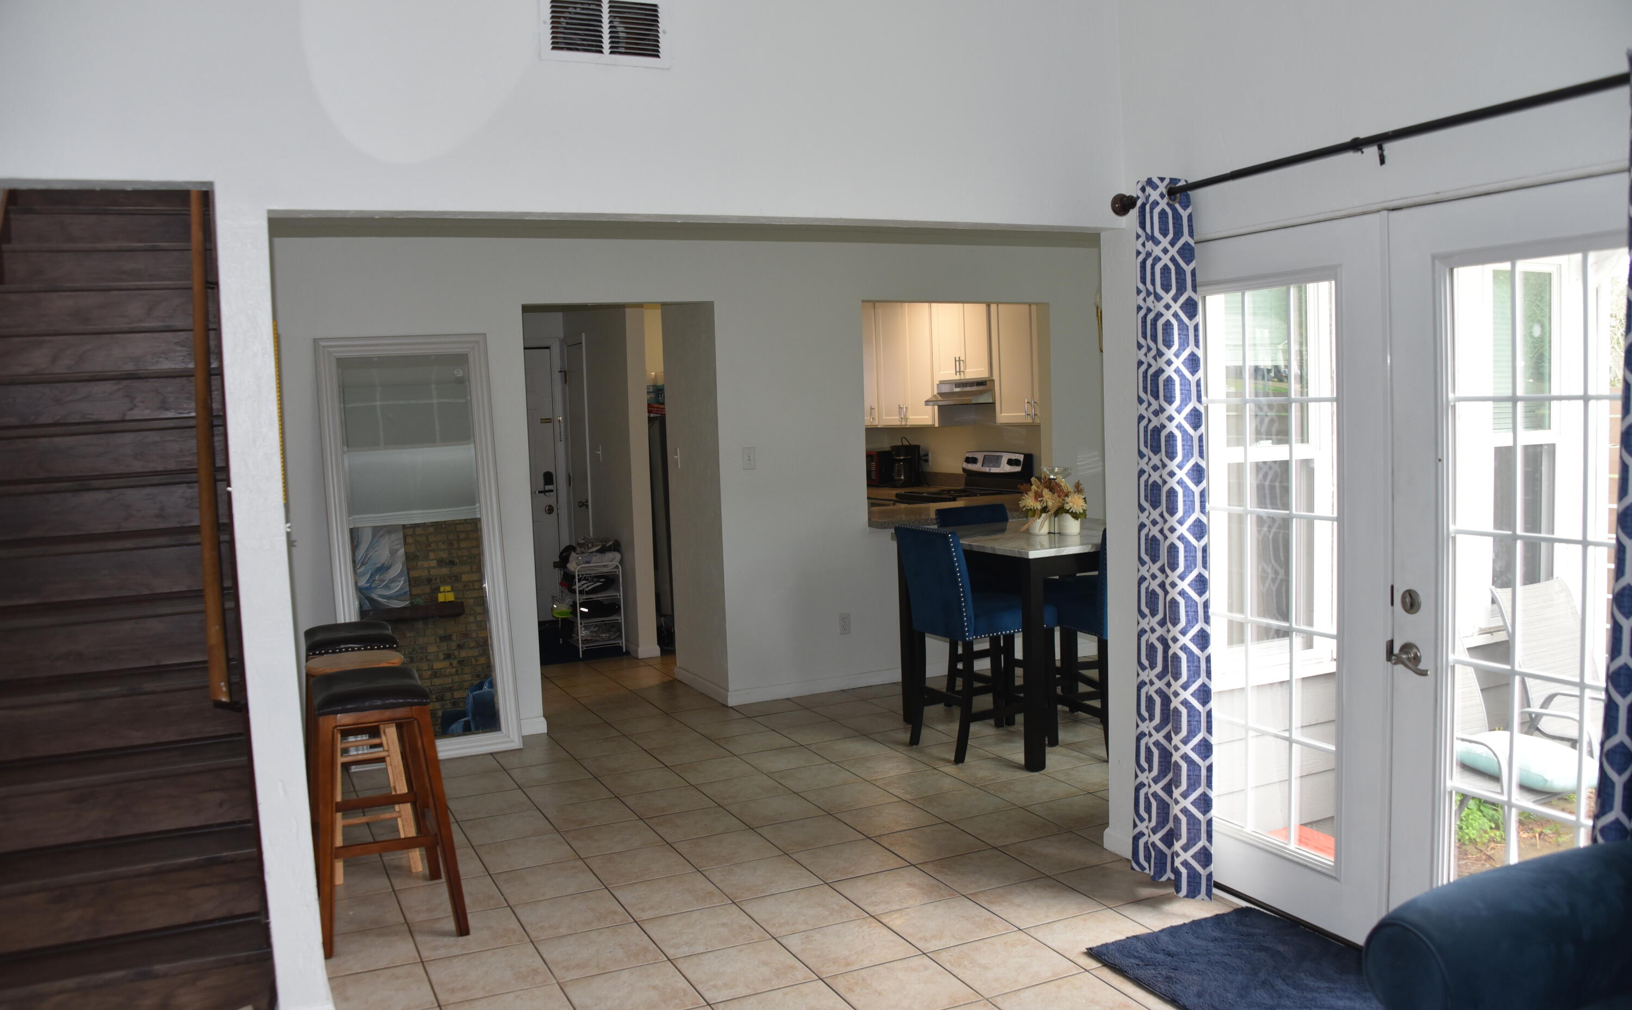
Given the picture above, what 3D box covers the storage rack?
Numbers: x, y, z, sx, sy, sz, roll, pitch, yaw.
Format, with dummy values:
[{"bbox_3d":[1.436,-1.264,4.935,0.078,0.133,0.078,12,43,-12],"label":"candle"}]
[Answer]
[{"bbox_3d":[-1.458,0.653,8.246,0.290,0.580,0.530,-4,5,-25],"label":"storage rack"}]

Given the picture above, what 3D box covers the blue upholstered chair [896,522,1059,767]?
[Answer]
[{"bbox_3d":[0.712,0.576,5.597,0.580,0.980,0.470,-4,5,-25],"label":"blue upholstered chair"}]

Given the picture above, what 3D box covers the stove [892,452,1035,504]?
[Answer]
[{"bbox_3d":[0.936,0.249,8.582,0.700,1.176,0.770,-4,5,-25],"label":"stove"}]

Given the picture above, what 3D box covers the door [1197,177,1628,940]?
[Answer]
[{"bbox_3d":[1.491,0.222,3.313,0.060,1.970,1.530,-4,5,-30],"label":"door"}]

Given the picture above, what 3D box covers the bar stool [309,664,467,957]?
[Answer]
[{"bbox_3d":[-1.319,0.893,3.854,0.400,0.740,0.510,-4,5,-25],"label":"bar stool"}]

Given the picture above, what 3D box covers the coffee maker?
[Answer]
[{"bbox_3d":[0.681,-0.304,9.504,0.180,0.330,0.220,2,6,43],"label":"coffee maker"}]

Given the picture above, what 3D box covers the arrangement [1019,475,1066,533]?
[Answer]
[{"bbox_3d":[1.013,0.002,5.722,0.200,0.256,0.180,-2,4,0],"label":"arrangement"}]

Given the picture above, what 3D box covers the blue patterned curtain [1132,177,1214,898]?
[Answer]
[{"bbox_3d":[1.074,0.102,3.840,0.140,2.130,0.190,-4,5,-30],"label":"blue patterned curtain"}]

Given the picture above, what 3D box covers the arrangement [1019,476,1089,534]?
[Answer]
[{"bbox_3d":[1.075,0.000,5.719,0.310,0.256,0.190,-2,4,0],"label":"arrangement"}]

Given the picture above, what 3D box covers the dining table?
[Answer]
[{"bbox_3d":[1.122,0.580,5.797,1.070,0.914,1.070,-4,5,-25],"label":"dining table"}]

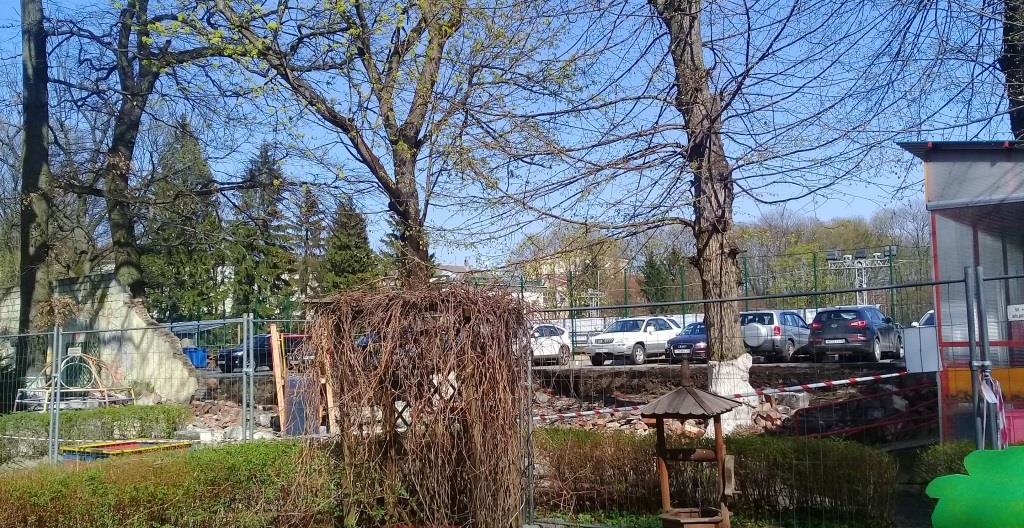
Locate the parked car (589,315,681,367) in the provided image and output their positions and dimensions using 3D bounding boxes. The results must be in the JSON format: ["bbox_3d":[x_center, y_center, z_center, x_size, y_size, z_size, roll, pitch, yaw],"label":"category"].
[{"bbox_3d":[4.513,2.741,32.882,1.820,1.670,4.570,-4,-6,31],"label":"parked car"}]

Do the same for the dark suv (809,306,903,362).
[{"bbox_3d":[10.596,2.125,27.710,1.855,1.640,4.440,-4,-6,36],"label":"dark suv"}]

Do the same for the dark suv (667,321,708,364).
[{"bbox_3d":[6.963,2.732,32.278,1.800,1.460,4.300,-4,-6,32],"label":"dark suv"}]

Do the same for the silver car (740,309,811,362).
[{"bbox_3d":[8.900,2.465,31.296,1.735,1.690,4.200,-4,-6,31],"label":"silver car"}]

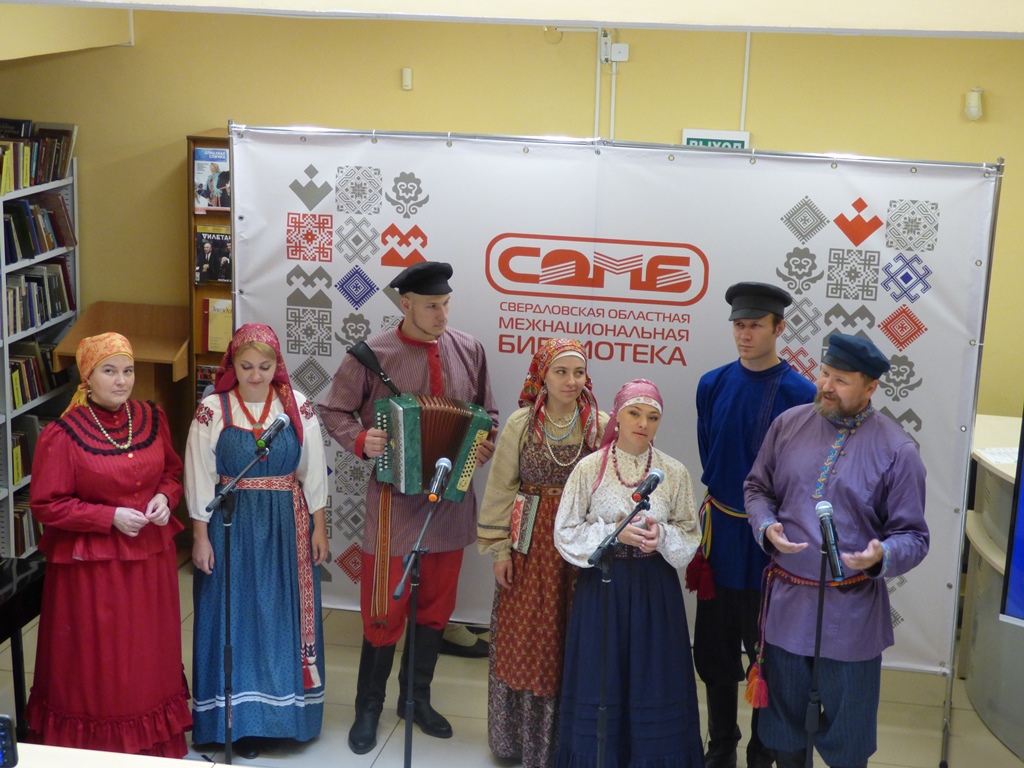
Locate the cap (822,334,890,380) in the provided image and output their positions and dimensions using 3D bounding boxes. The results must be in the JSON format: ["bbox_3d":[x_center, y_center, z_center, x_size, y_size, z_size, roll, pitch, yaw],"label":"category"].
[{"bbox_3d":[1.117,-0.083,5.740,0.245,0.120,0.210,8,18,-44],"label":"cap"}]

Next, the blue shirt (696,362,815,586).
[{"bbox_3d":[0.888,0.327,6.420,0.450,0.830,0.280,4,14,9],"label":"blue shirt"}]

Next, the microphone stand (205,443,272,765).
[{"bbox_3d":[-0.986,0.855,6.215,0.550,1.270,0.550,11,17,35],"label":"microphone stand"}]

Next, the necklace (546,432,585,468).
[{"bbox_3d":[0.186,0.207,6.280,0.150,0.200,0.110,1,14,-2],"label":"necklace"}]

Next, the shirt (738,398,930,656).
[{"bbox_3d":[1.058,0.494,5.821,0.600,0.850,0.420,6,14,18],"label":"shirt"}]

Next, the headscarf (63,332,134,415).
[{"bbox_3d":[-1.461,-0.034,6.270,0.200,0.280,0.260,-8,17,-34],"label":"headscarf"}]

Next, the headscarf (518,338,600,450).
[{"bbox_3d":[0.173,0.018,6.396,0.300,0.380,0.270,-2,14,-16],"label":"headscarf"}]

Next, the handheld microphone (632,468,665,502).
[{"bbox_3d":[0.431,0.325,5.620,0.050,0.050,0.250,4,15,19],"label":"handheld microphone"}]

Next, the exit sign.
[{"bbox_3d":[0.913,-1.063,7.971,0.305,0.150,0.030,4,14,10],"label":"exit sign"}]

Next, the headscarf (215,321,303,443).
[{"bbox_3d":[-0.907,0.000,6.350,0.320,0.440,0.280,-1,14,-9],"label":"headscarf"}]

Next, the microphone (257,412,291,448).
[{"bbox_3d":[-0.806,0.159,6.000,0.050,0.050,0.250,-18,14,17],"label":"microphone"}]

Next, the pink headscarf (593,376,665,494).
[{"bbox_3d":[0.394,0.160,5.925,0.230,0.380,0.260,0,14,-9],"label":"pink headscarf"}]

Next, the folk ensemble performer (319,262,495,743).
[{"bbox_3d":[-0.404,0.474,6.607,0.670,1.860,0.500,-2,14,-14],"label":"folk ensemble performer"}]

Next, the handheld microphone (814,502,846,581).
[{"bbox_3d":[0.952,0.467,5.300,0.052,0.250,0.052,-9,-23,2],"label":"handheld microphone"}]

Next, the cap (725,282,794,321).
[{"bbox_3d":[0.874,-0.291,6.270,0.240,0.110,0.270,10,16,29],"label":"cap"}]

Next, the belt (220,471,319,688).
[{"bbox_3d":[-0.896,0.685,6.587,0.380,0.790,0.280,1,14,-3],"label":"belt"}]

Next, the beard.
[{"bbox_3d":[1.054,0.069,5.710,0.100,0.105,0.140,1,19,-44],"label":"beard"}]

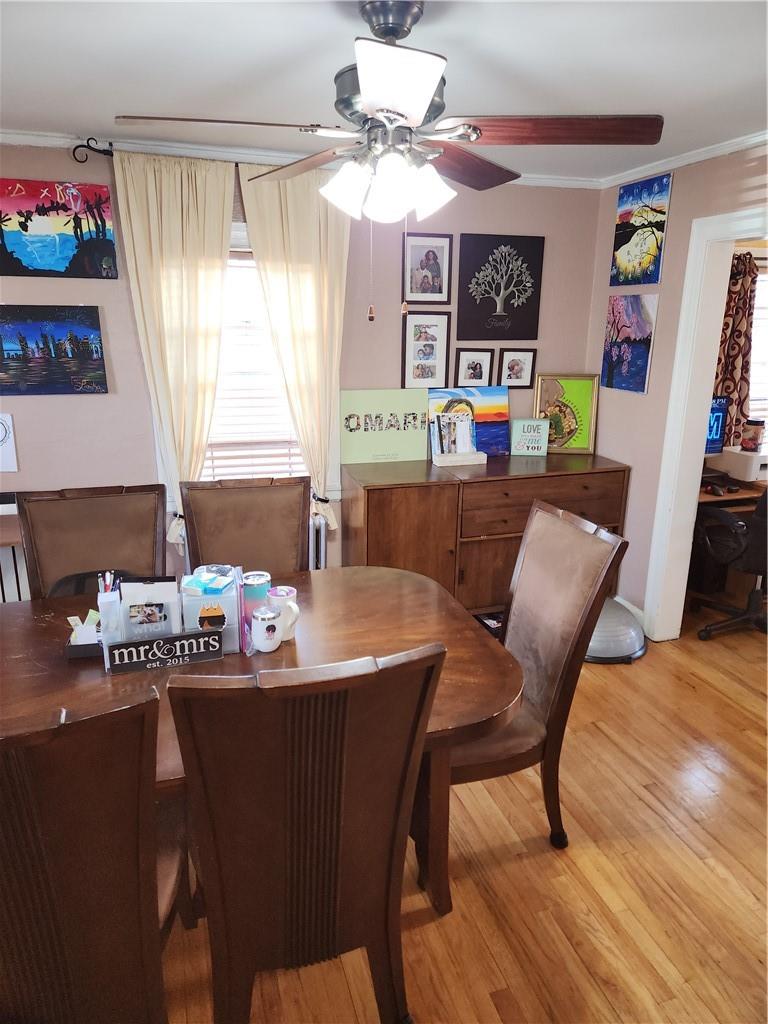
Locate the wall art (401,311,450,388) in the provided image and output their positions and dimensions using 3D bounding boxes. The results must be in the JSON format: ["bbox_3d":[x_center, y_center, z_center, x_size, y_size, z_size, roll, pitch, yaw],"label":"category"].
[{"bbox_3d":[0.237,-0.901,3.805,0.284,0.419,0.020,-5,17,-18],"label":"wall art"}]

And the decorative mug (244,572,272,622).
[{"bbox_3d":[-0.405,0.293,2.176,0.088,0.175,0.088,-5,17,-18],"label":"decorative mug"}]

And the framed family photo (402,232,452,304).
[{"bbox_3d":[0.229,-1.292,3.629,0.285,0.355,0.022,-5,17,-18],"label":"framed family photo"}]

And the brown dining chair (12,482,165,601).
[{"bbox_3d":[-0.998,0.515,2.396,0.510,1.080,0.630,-4,17,-16],"label":"brown dining chair"}]

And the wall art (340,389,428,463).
[{"bbox_3d":[0.009,-0.469,3.726,0.510,0.408,0.030,-5,12,-18],"label":"wall art"}]

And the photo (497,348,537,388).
[{"bbox_3d":[0.771,-0.831,3.960,0.237,0.224,0.020,-5,17,-18],"label":"photo"}]

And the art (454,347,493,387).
[{"bbox_3d":[0.522,-0.824,3.928,0.240,0.228,0.020,-5,17,-18],"label":"art"}]

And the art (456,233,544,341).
[{"bbox_3d":[0.650,-1.243,3.792,0.512,0.553,0.028,-5,17,-18],"label":"art"}]

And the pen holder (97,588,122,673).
[{"bbox_3d":[-0.746,0.328,1.879,0.056,0.210,0.070,-5,17,-18],"label":"pen holder"}]

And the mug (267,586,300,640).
[{"bbox_3d":[-0.297,0.312,2.067,0.123,0.145,0.091,14,21,39],"label":"mug"}]

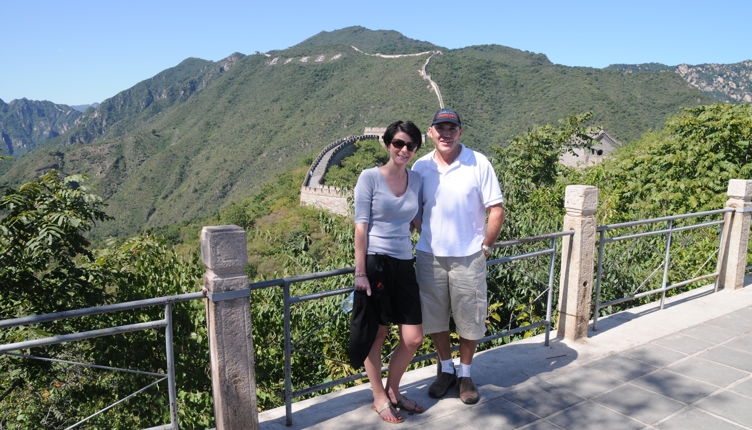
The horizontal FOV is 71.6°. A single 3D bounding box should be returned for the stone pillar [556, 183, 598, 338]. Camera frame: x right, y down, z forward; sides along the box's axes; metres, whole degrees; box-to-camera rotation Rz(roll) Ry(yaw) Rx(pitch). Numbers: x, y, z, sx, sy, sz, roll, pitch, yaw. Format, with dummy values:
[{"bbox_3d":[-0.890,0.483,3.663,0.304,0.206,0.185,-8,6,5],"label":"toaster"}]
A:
[{"bbox_3d":[1.612,0.382,4.170,0.182,1.212,0.156,-5,9,-33],"label":"stone pillar"}]

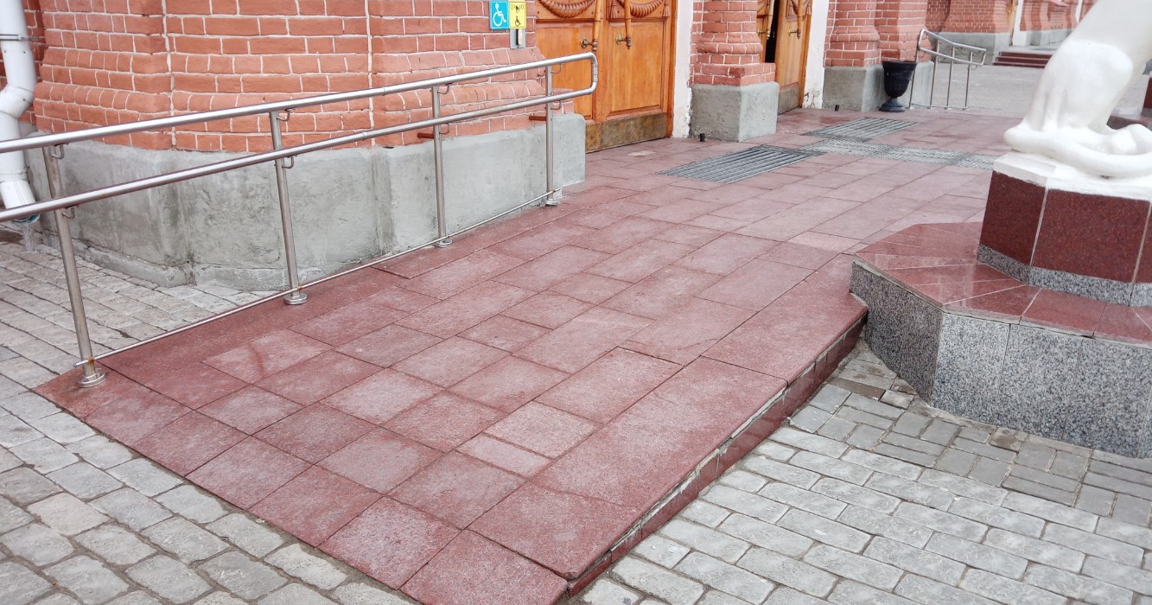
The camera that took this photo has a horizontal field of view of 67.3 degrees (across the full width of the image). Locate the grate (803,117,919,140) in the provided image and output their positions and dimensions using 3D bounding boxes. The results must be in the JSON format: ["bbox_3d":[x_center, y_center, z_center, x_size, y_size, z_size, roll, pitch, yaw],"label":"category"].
[{"bbox_3d":[2.866,-1.710,8.565,0.634,0.030,1.756,13,22,35],"label":"grate"}]

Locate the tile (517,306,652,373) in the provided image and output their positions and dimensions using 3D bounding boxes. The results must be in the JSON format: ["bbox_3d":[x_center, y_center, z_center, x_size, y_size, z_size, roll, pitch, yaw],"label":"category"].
[{"bbox_3d":[0.038,0.156,3.481,0.291,0.030,0.571,14,27,33],"label":"tile"}]

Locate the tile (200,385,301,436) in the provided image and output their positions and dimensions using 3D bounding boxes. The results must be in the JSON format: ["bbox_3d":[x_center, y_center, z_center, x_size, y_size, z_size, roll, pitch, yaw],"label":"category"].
[{"bbox_3d":[-1.058,0.356,2.825,0.293,0.025,0.219,13,26,33],"label":"tile"}]

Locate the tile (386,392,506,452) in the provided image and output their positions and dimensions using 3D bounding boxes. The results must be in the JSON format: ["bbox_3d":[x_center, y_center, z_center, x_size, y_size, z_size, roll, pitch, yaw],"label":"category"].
[{"bbox_3d":[-0.409,0.379,2.723,0.293,0.025,0.298,13,26,33],"label":"tile"}]

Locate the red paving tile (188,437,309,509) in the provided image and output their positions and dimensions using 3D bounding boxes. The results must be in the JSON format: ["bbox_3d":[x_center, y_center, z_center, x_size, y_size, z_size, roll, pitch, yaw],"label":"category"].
[{"bbox_3d":[-0.956,0.508,2.546,0.309,0.030,0.229,13,33,35],"label":"red paving tile"}]

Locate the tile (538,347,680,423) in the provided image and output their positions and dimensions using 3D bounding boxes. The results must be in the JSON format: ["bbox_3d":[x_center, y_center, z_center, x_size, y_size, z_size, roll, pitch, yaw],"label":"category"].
[{"bbox_3d":[0.121,0.287,2.943,0.296,0.030,0.487,13,27,35],"label":"tile"}]

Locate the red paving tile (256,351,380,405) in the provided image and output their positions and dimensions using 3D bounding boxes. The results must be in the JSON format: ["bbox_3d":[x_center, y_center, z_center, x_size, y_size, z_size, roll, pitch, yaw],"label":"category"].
[{"bbox_3d":[-0.895,0.275,3.091,0.306,0.030,0.327,13,27,35],"label":"red paving tile"}]

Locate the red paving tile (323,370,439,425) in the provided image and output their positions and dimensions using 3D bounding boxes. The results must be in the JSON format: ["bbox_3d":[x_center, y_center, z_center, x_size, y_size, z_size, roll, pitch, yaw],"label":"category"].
[{"bbox_3d":[-0.642,0.321,2.888,0.290,0.025,0.307,13,26,33],"label":"red paving tile"}]

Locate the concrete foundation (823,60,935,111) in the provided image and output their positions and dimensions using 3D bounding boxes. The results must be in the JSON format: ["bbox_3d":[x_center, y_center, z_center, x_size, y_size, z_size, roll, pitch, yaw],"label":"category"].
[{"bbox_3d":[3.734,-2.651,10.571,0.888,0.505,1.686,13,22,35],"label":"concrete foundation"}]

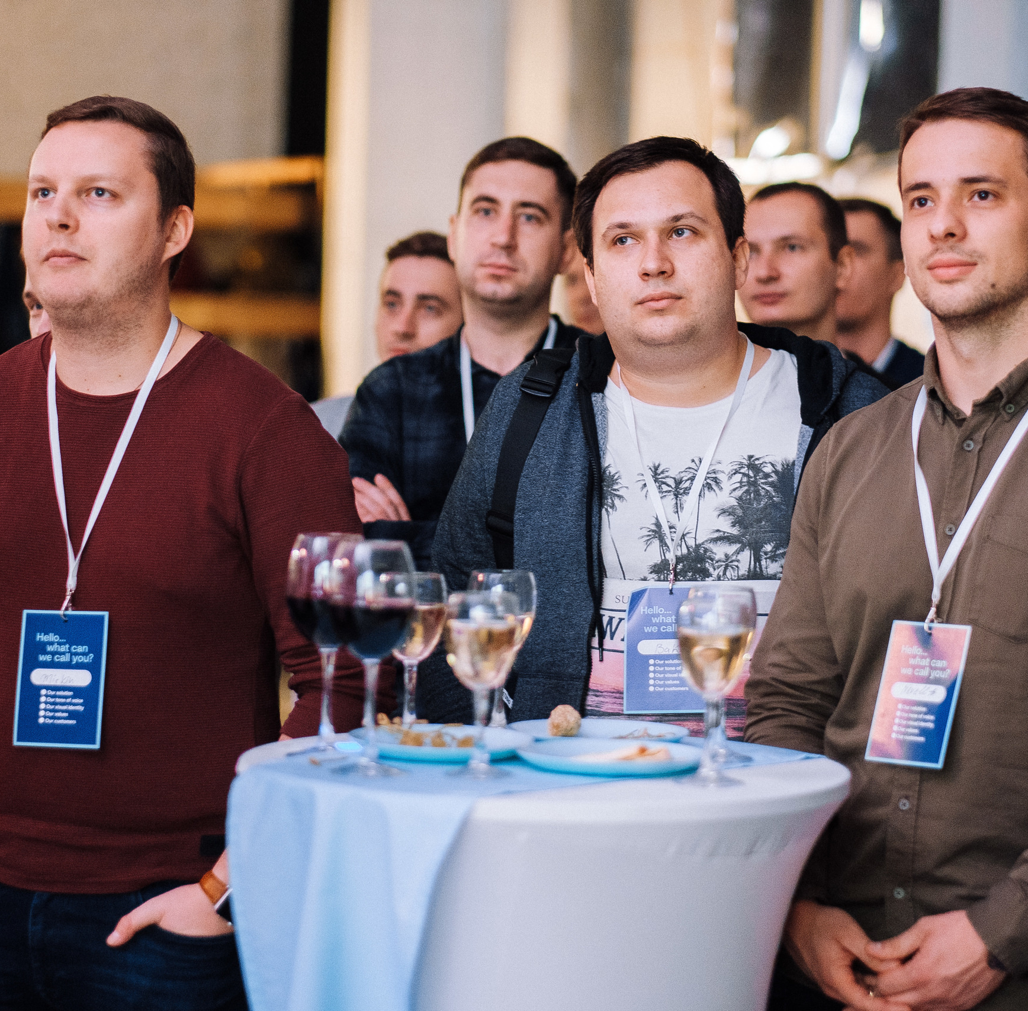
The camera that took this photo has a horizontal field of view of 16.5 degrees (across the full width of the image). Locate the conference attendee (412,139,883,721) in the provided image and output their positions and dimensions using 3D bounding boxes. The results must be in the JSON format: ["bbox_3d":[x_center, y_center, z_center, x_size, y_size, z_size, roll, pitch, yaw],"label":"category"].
[{"bbox_3d":[0.151,0.455,4.099,0.580,1.755,0.360,2,3,9],"label":"conference attendee"}]

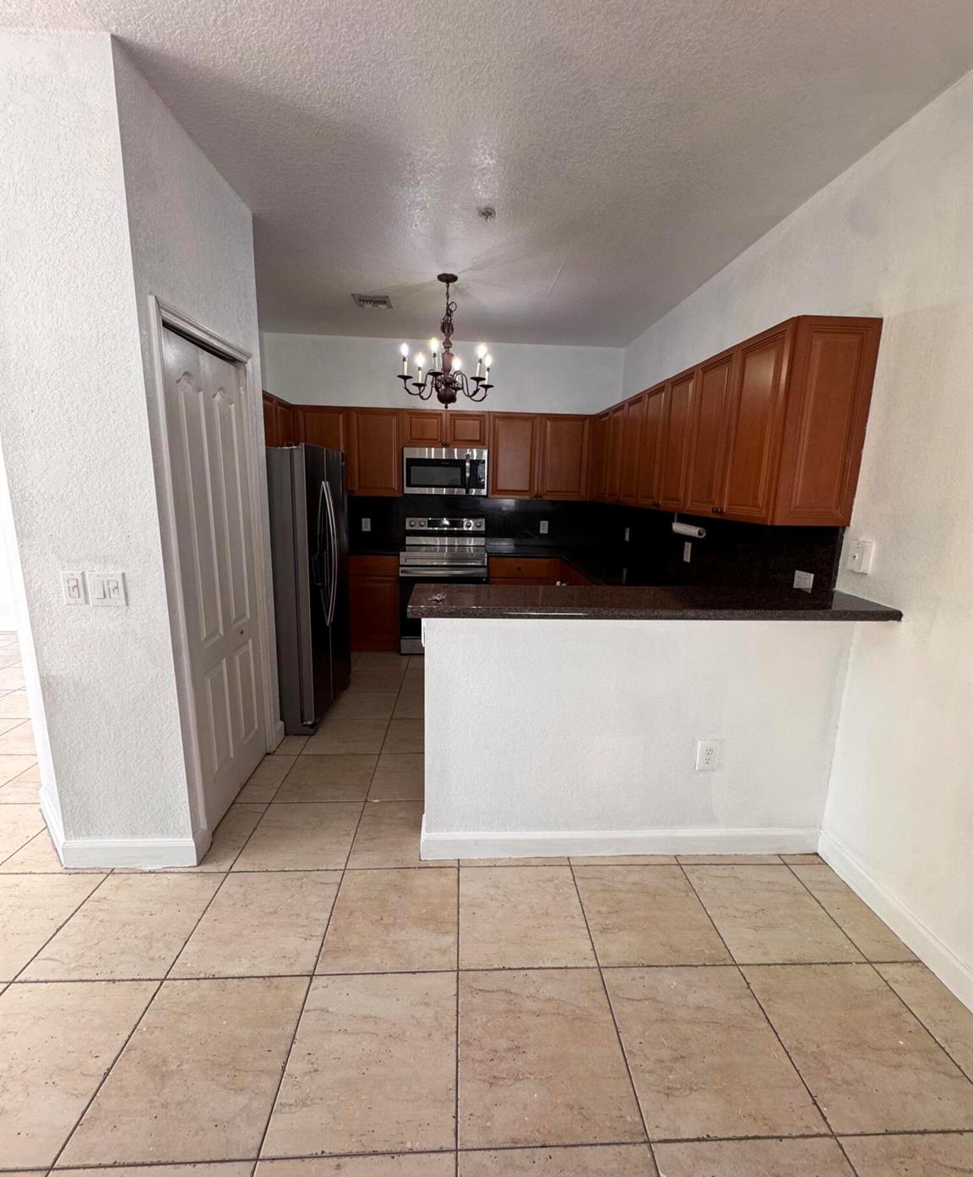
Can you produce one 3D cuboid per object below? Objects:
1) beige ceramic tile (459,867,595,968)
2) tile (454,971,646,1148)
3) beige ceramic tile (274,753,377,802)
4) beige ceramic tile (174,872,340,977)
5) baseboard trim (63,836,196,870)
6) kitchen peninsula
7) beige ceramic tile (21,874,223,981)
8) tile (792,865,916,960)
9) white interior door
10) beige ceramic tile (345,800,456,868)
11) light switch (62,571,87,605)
[{"bbox_3d":[0.129,1.187,1.911,0.453,0.010,0.453,1,12,-3],"label":"beige ceramic tile"},{"bbox_3d":[0.149,1.279,1.464,0.453,0.010,0.453,1,12,-3],"label":"tile"},{"bbox_3d":[-0.824,0.996,2.763,0.453,0.010,0.453,1,12,-3],"label":"beige ceramic tile"},{"bbox_3d":[-0.782,1.175,1.864,0.451,0.010,0.451,1,12,-3],"label":"beige ceramic tile"},{"bbox_3d":[-1.414,1.047,2.081,0.530,0.132,0.016,1,12,-3],"label":"baseboard trim"},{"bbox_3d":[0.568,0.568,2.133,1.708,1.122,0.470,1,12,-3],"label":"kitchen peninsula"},{"bbox_3d":[-1.240,1.174,1.846,0.453,0.010,0.453,1,12,-3],"label":"beige ceramic tile"},{"bbox_3d":[1.348,1.195,1.964,0.155,0.010,0.451,1,12,-3],"label":"tile"},{"bbox_3d":[-1.220,-0.005,2.426,0.035,2.040,0.700,1,12,-3],"label":"white interior door"},{"bbox_3d":[-0.346,1.088,2.332,0.451,0.010,0.451,1,12,-3],"label":"beige ceramic tile"},{"bbox_3d":[-1.461,-0.004,1.864,0.069,0.117,0.010,1,12,-3],"label":"light switch"}]

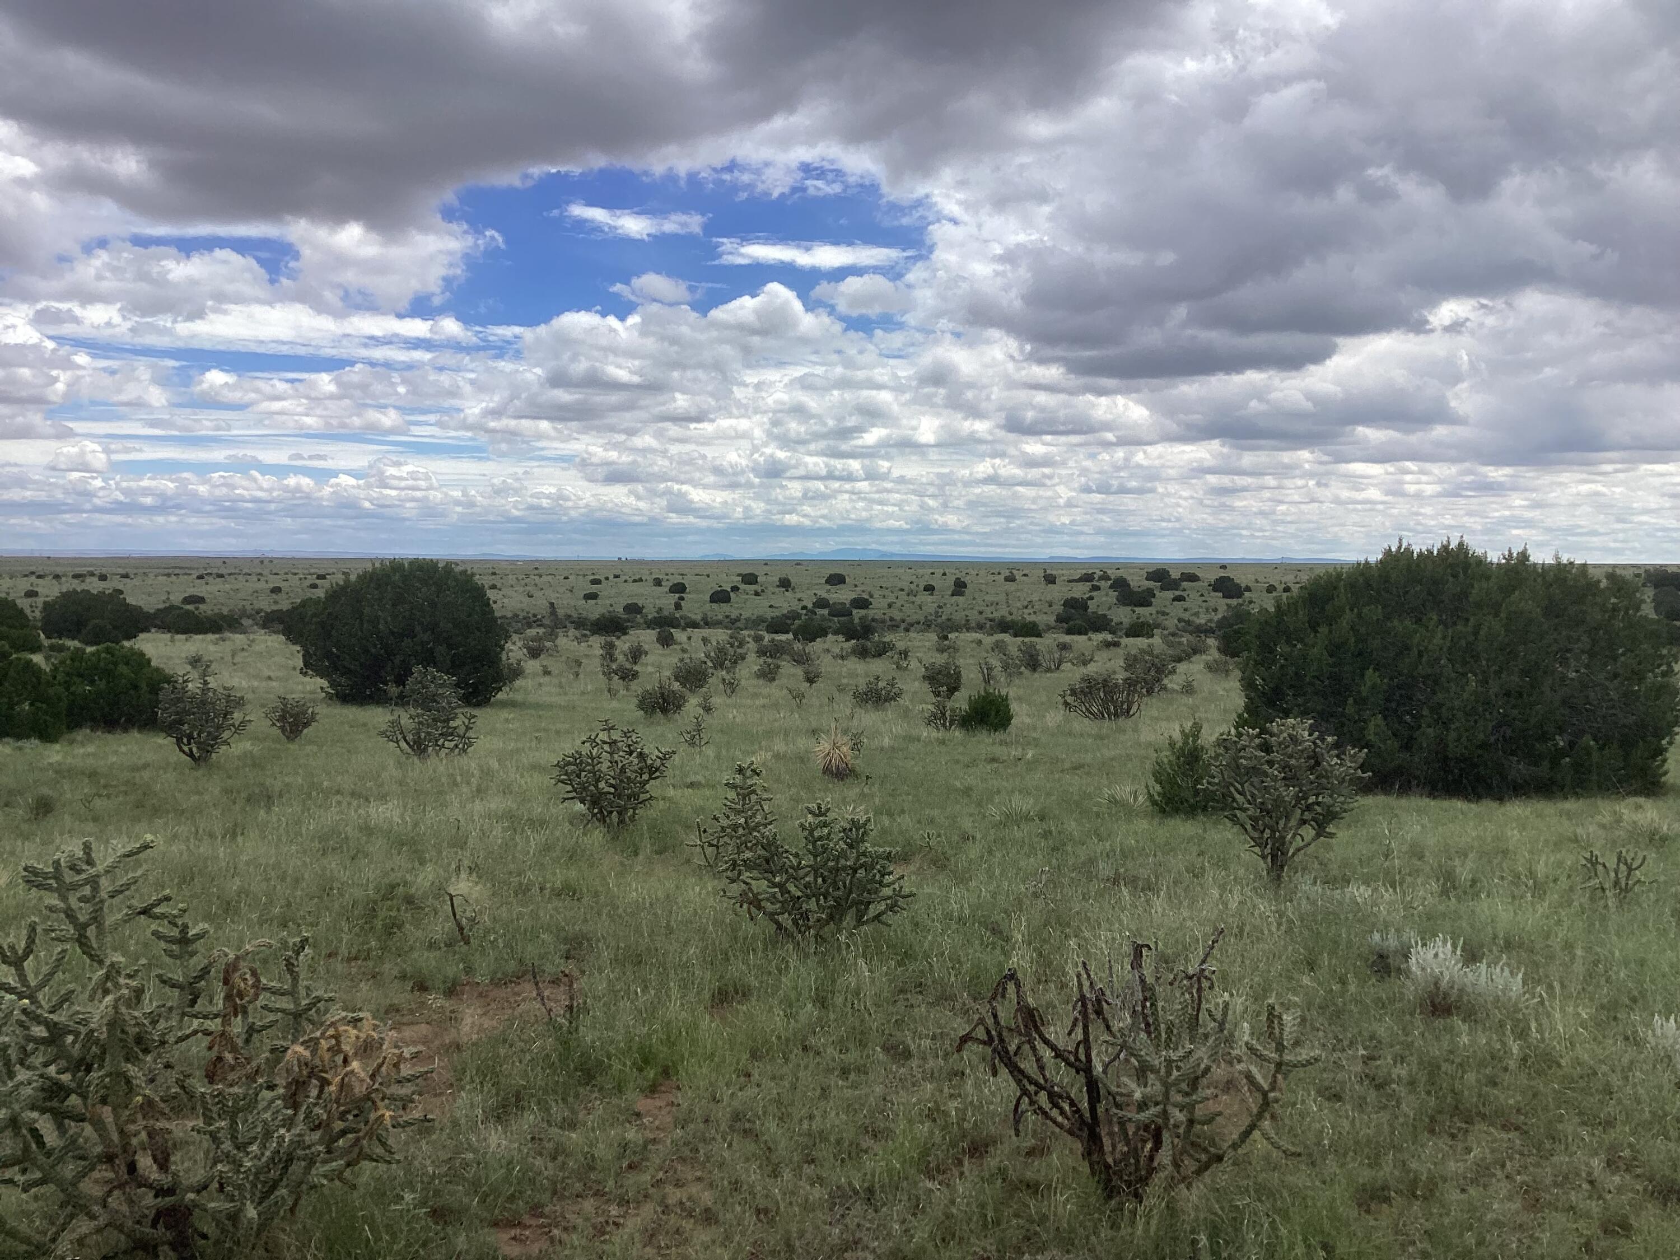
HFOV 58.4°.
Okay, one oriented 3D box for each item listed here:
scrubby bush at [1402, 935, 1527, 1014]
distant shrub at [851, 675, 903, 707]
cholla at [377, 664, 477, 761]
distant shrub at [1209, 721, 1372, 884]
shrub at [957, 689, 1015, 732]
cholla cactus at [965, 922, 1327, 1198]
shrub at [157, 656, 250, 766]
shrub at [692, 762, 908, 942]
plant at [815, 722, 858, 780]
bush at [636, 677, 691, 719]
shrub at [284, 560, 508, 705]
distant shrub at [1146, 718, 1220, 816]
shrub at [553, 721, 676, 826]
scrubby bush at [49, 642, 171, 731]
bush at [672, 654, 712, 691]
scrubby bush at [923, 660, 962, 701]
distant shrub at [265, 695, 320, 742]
[{"bbox_3d":[2.284,1.262,5.500,0.437,0.293,0.349,0,3,0],"label":"scrubby bush"},{"bbox_3d":[0.484,0.782,19.482,0.680,0.425,0.578,0,3,1],"label":"distant shrub"},{"bbox_3d":[-3.684,0.740,13.469,0.870,0.834,0.783,0,3,-15],"label":"cholla"},{"bbox_3d":[2.402,0.908,8.038,0.842,0.870,0.757,1,3,17],"label":"distant shrub"},{"bbox_3d":[1.472,0.822,15.200,0.544,0.438,0.516,0,3,0],"label":"shrub"},{"bbox_3d":[0.762,1.117,3.850,0.917,0.678,0.779,0,3,0],"label":"cholla cactus"},{"bbox_3d":[-5.425,0.682,12.821,0.794,0.951,0.715,-1,3,-23],"label":"shrub"},{"bbox_3d":[-0.166,0.957,6.550,0.943,0.743,0.754,0,3,0],"label":"shrub"},{"bbox_3d":[-0.027,0.972,12.182,0.361,0.468,0.361,0,3,0],"label":"plant"},{"bbox_3d":[-1.924,0.730,16.400,0.572,0.472,0.544,0,3,0],"label":"bush"},{"bbox_3d":[-5.602,0.033,19.000,2.834,1.840,2.693,0,3,0],"label":"shrub"},{"bbox_3d":[2.397,0.957,10.447,0.538,0.665,0.511,1,3,13],"label":"distant shrub"},{"bbox_3d":[-1.467,0.927,9.746,0.799,0.689,0.719,0,3,-9],"label":"shrub"},{"bbox_3d":[-7.898,0.608,16.210,1.358,0.947,1.290,-1,3,-26],"label":"scrubby bush"},{"bbox_3d":[-2.201,0.630,22.231,0.582,0.543,0.524,0,3,-6],"label":"bush"},{"bbox_3d":[1.260,0.610,18.400,0.482,0.498,0.457,0,3,0],"label":"scrubby bush"},{"bbox_3d":[-5.111,0.824,14.000,0.513,0.440,0.487,0,3,0],"label":"distant shrub"}]

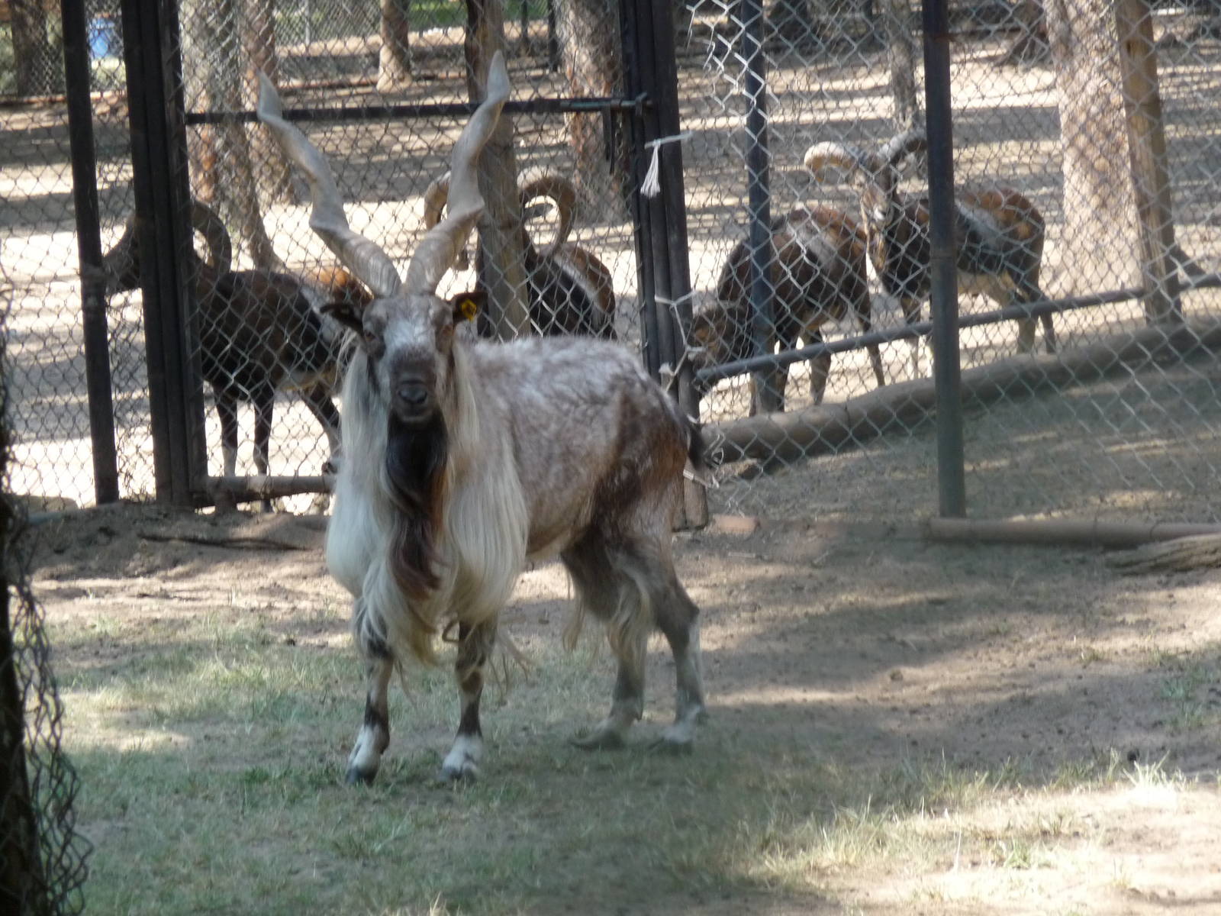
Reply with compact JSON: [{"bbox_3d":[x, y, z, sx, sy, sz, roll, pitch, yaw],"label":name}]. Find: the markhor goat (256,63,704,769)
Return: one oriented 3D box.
[{"bbox_3d":[-0.263,-0.104,16.800,0.500,1.600,1.120,2,7,42],"label":"markhor goat"}]

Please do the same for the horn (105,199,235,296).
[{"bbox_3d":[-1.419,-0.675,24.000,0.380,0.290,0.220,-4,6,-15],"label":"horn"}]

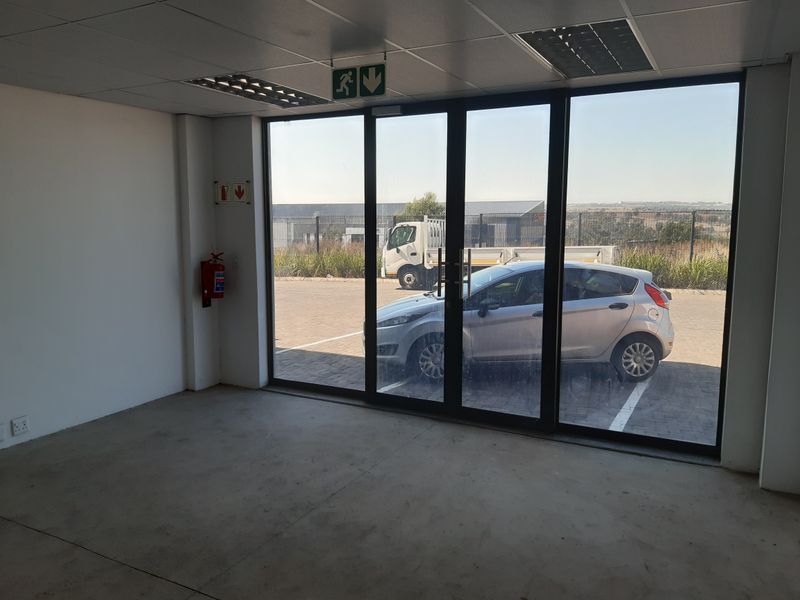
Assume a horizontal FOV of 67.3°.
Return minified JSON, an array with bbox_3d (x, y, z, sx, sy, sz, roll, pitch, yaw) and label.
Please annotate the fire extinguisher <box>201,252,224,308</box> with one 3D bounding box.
[{"bbox_3d":[-1.790,-0.189,5.774,0.175,0.515,0.165,4,9,27],"label":"fire extinguisher"}]

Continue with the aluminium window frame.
[{"bbox_3d":[0.466,-0.315,4.876,3.920,2.570,0.100,4,9,27],"label":"aluminium window frame"}]

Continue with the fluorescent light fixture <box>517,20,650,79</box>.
[{"bbox_3d":[1.098,-1.464,3.471,0.594,0.090,1.195,4,9,27],"label":"fluorescent light fixture"}]

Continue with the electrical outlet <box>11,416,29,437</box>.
[{"bbox_3d":[-2.814,0.940,4.474,0.018,0.120,0.122,4,9,27],"label":"electrical outlet"}]

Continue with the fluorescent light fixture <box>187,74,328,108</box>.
[{"bbox_3d":[-1.026,-1.617,4.577,0.594,0.090,1.195,4,9,27],"label":"fluorescent light fixture"}]

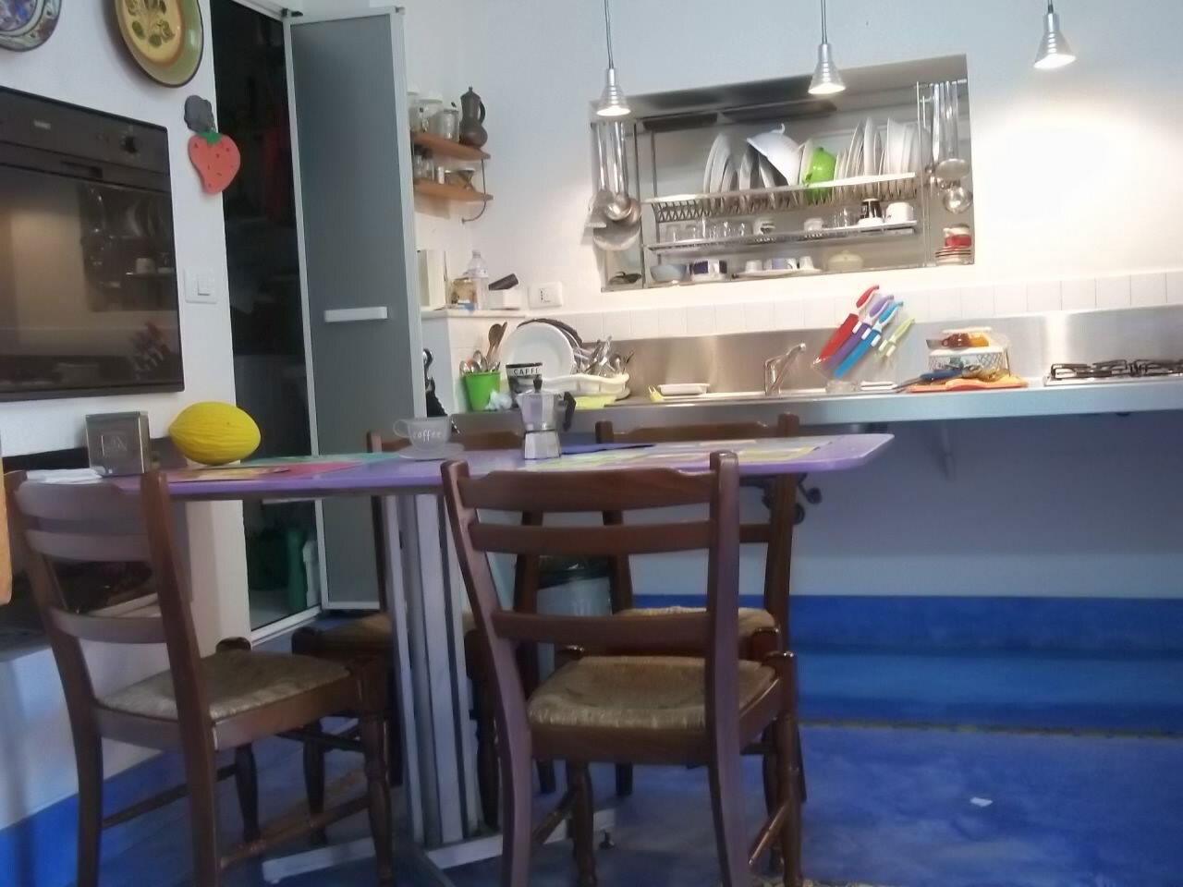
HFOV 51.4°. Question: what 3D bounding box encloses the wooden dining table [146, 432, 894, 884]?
[{"bbox_3d":[-0.215,0.424,2.389,1.540,0.785,0.630,-2,4,19],"label":"wooden dining table"}]

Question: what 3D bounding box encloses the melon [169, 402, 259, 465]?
[{"bbox_3d":[-0.796,-0.021,2.600,0.192,0.135,0.137,-4,4,-17],"label":"melon"}]

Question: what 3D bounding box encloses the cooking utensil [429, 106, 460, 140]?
[{"bbox_3d":[-0.465,-1.013,3.901,0.098,0.108,0.098,-3,4,0],"label":"cooking utensil"}]

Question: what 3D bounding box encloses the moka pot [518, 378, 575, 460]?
[{"bbox_3d":[-0.082,-0.045,2.260,0.115,0.151,0.080,-3,4,0],"label":"moka pot"}]

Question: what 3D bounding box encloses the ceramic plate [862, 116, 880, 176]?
[{"bbox_3d":[0.869,-0.887,3.839,0.030,0.245,0.245,-2,4,19],"label":"ceramic plate"}]

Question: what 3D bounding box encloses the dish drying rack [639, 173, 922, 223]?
[{"bbox_3d":[0.615,-0.776,3.929,0.852,0.075,0.240,-2,4,19],"label":"dish drying rack"}]

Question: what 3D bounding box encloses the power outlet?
[{"bbox_3d":[-0.152,-0.492,4.083,0.120,0.082,0.012,-2,4,19],"label":"power outlet"}]

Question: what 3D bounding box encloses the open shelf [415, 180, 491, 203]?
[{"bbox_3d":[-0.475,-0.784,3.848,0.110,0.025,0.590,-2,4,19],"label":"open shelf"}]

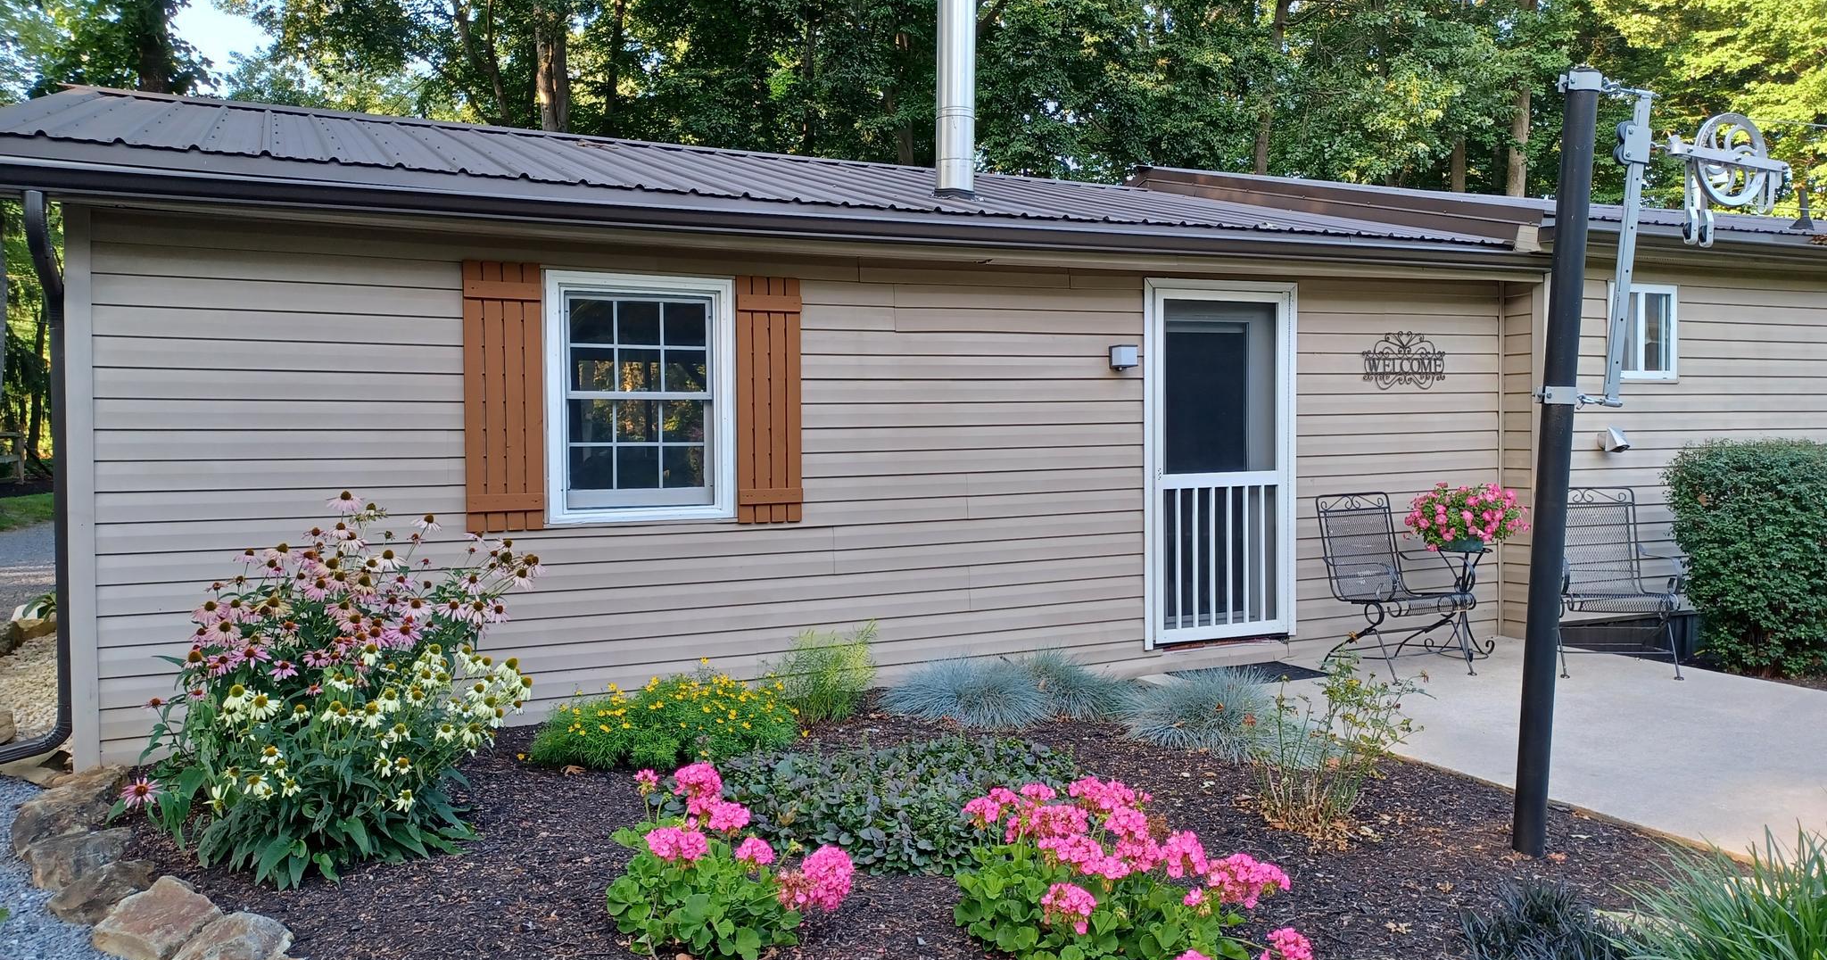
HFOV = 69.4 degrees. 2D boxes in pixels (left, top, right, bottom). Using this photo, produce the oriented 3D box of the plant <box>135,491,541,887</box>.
[{"bbox_3d":[-1.810,0.573,4.120,1.170,1.040,0.950,-1,2,-26],"label":"plant"}]

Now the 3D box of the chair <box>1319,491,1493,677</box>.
[{"bbox_3d":[2.477,0.527,6.780,0.600,0.910,0.650,-1,2,-26],"label":"chair"}]

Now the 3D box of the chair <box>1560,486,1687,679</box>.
[{"bbox_3d":[3.571,0.518,6.850,0.610,0.910,0.650,0,2,11],"label":"chair"}]

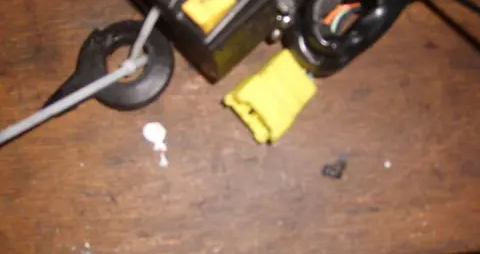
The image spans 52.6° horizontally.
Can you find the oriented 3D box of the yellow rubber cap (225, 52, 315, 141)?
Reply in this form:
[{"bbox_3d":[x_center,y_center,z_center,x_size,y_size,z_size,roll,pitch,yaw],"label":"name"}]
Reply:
[{"bbox_3d":[0.017,-0.016,0.250,0.039,0.013,0.029,-40,76,-14],"label":"yellow rubber cap"}]

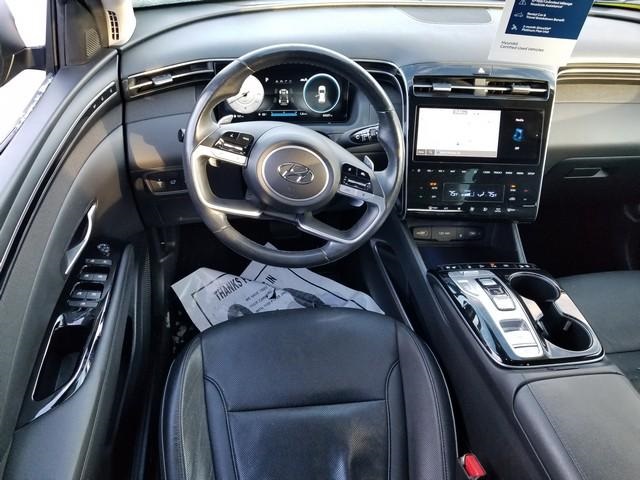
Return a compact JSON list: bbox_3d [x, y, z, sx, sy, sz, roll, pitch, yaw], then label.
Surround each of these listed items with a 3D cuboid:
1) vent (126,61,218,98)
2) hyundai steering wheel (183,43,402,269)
[{"bbox_3d":[-0.300,-0.324,0.965,0.180,0.046,0.045,-19,22,-15],"label":"vent"},{"bbox_3d":[-0.044,-0.140,0.825,0.370,0.370,0.090,10,5,-3],"label":"hyundai steering wheel"}]

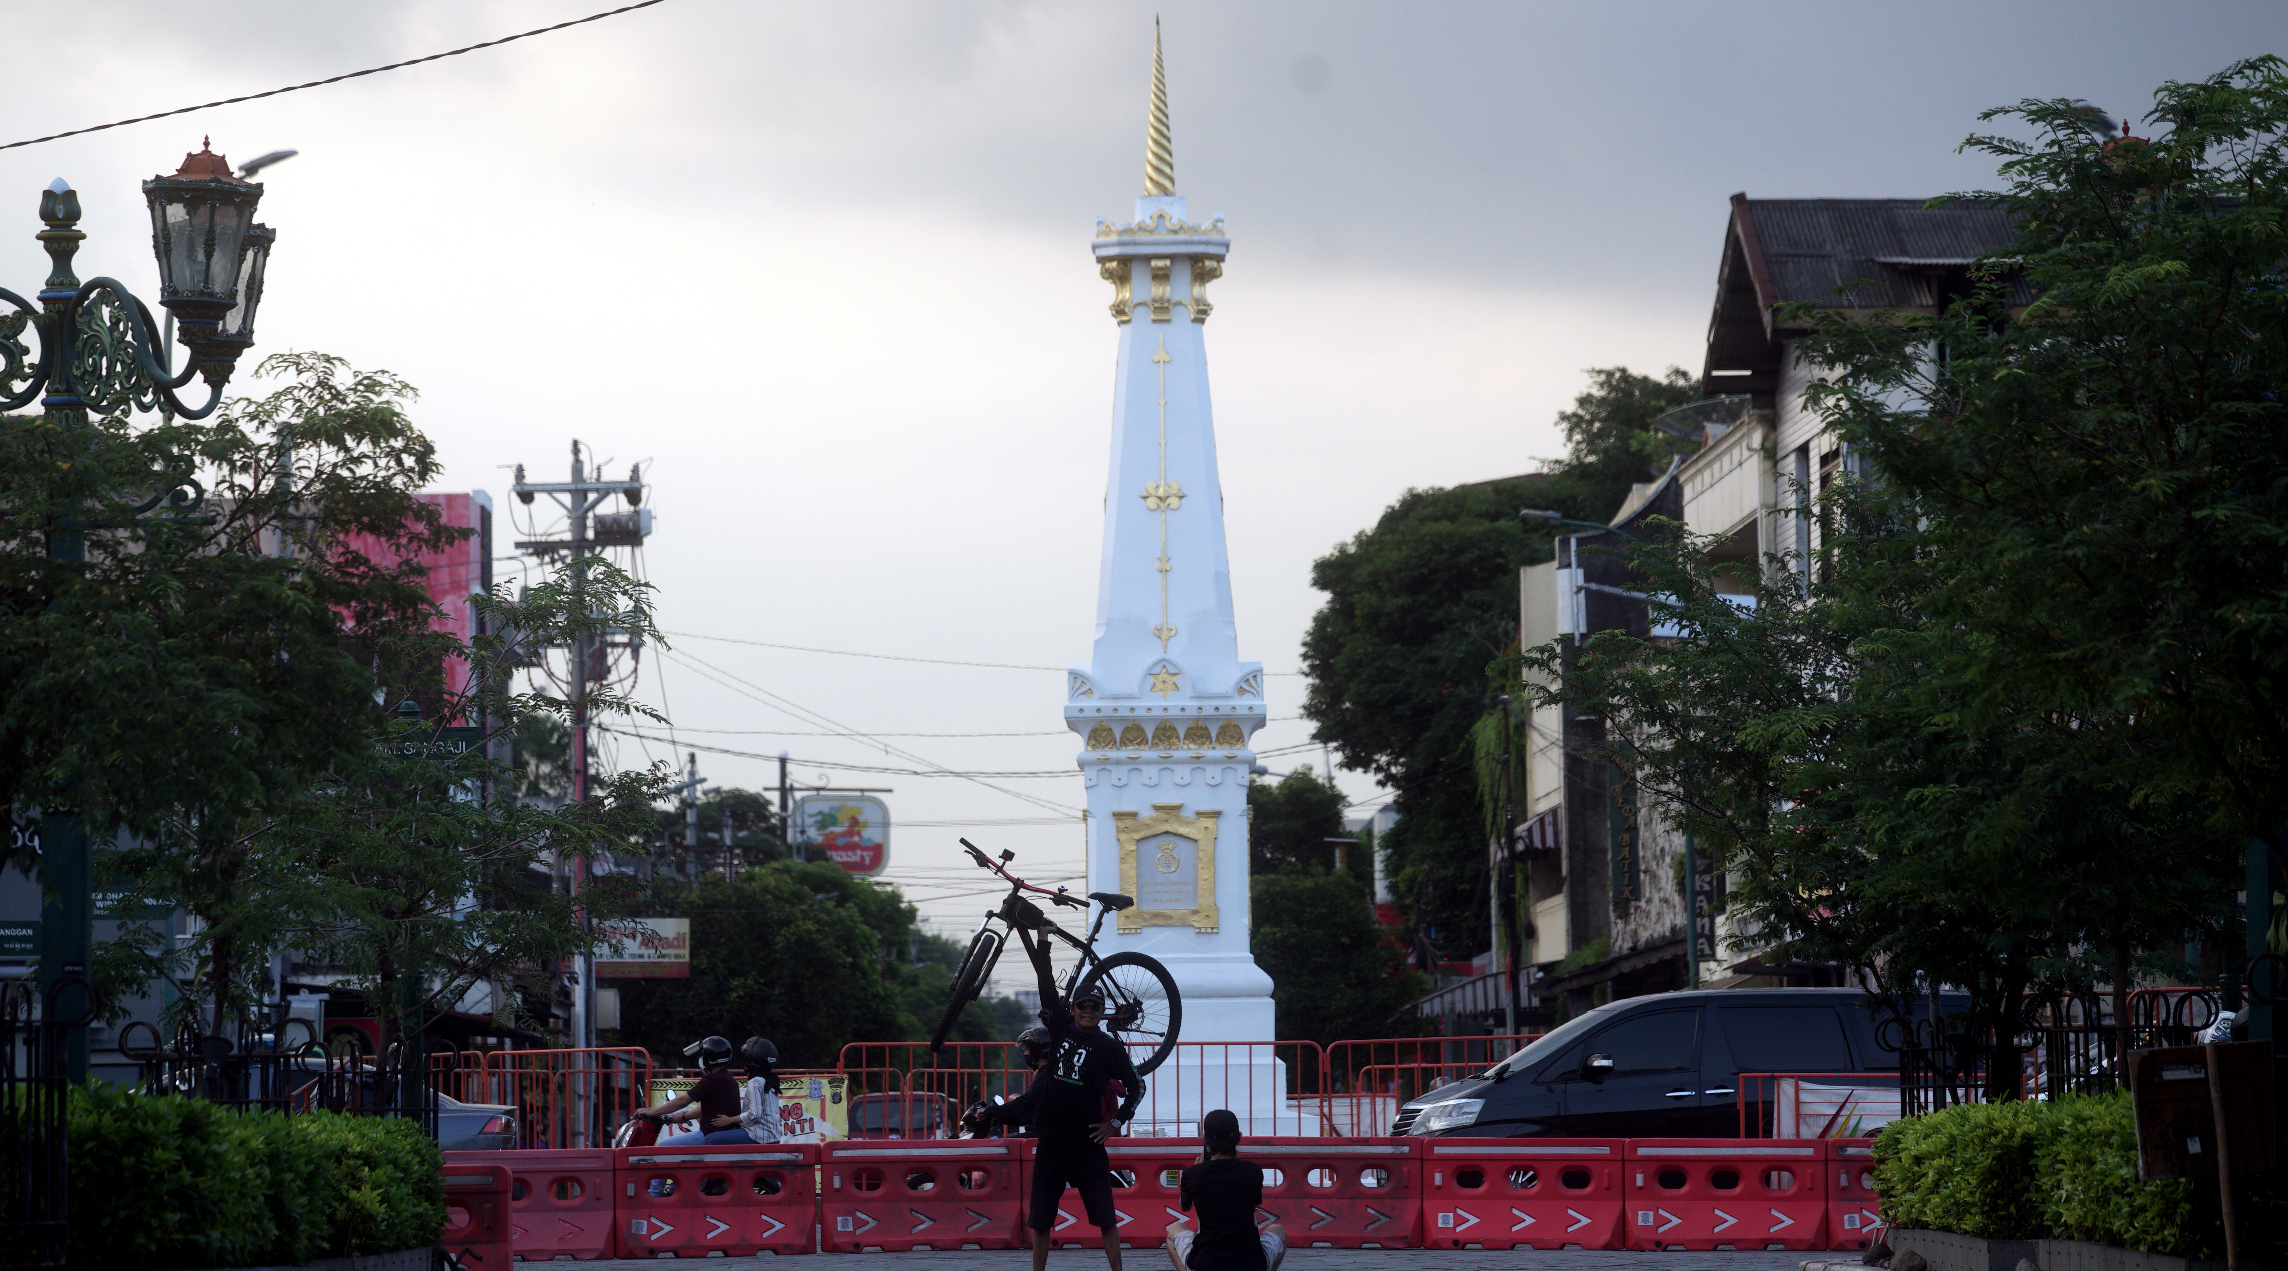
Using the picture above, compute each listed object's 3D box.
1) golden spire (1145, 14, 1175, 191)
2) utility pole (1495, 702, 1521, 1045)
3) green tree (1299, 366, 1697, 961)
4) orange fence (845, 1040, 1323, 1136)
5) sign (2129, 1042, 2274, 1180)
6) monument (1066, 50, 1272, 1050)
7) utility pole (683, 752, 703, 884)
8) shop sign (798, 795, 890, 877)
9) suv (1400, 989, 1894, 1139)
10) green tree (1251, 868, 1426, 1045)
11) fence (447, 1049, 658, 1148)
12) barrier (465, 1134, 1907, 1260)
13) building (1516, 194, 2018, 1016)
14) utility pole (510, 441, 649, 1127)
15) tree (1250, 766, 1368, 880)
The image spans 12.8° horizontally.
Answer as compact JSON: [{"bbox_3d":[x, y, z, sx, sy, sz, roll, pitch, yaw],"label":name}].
[{"bbox_3d":[0.205,-6.730,129.500,0.390,2.270,0.390,-1,-2,0],"label":"golden spire"},{"bbox_3d":[6.843,5.491,190.202,0.300,8.700,0.300,-2,-3,0],"label":"utility pole"},{"bbox_3d":[7.572,2.519,217.000,8.800,16.300,8.800,-1,-2,0],"label":"green tree"},{"bbox_3d":[-0.477,4.285,87.463,4.280,1.580,0.150,0,-3,-1],"label":"orange fence"},{"bbox_3d":[4.427,1.988,42.500,0.600,0.540,0.040,-5,-3,-3],"label":"sign"},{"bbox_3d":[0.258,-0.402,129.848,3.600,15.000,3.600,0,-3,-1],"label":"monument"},{"bbox_3d":[-11.322,8.033,255.232,0.350,10.000,0.350,-1,-3,0],"label":"utility pole"},{"bbox_3d":[-6.272,4.195,213.000,1.950,1.720,0.300,-1,-2,0],"label":"shop sign"},{"bbox_3d":[4.464,3.782,81.000,4.850,1.890,1.840,0,-3,-8],"label":"suv"},{"bbox_3d":[3.969,7.979,212.000,3.900,6.000,3.800,-1,-2,0],"label":"green tree"},{"bbox_3d":[-5.442,4.514,92.000,0.350,1.530,2.600,2,-4,-45],"label":"fence"},{"bbox_3d":[0.251,4.048,73.300,10.500,0.800,0.450,-1,-2,0],"label":"barrier"},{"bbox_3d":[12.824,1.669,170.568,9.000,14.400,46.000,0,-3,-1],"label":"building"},{"bbox_3d":[-8.320,2.559,150.000,2.050,10.900,0.900,-1,-2,0],"label":"utility pole"},{"bbox_3d":[3.461,8.395,268.237,5.200,10.200,5.200,-1,-3,0],"label":"tree"}]

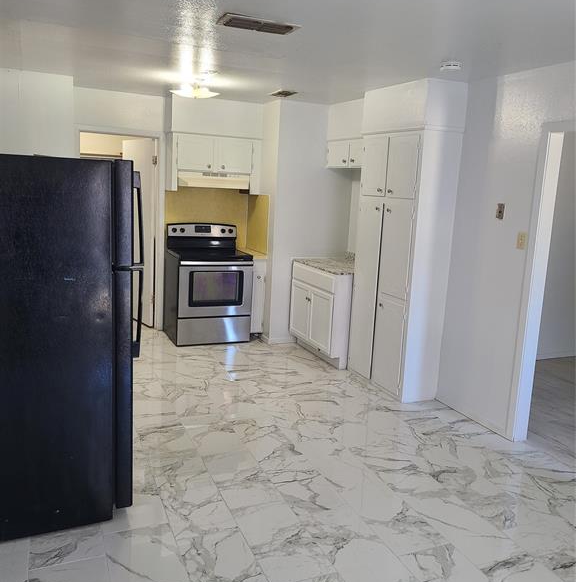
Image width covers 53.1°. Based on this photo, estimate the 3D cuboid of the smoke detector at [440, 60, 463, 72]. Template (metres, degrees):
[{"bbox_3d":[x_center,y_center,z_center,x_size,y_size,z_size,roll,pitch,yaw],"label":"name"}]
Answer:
[{"bbox_3d":[1.004,-1.386,3.546,0.125,0.042,0.125,-2,12,-23],"label":"smoke detector"}]

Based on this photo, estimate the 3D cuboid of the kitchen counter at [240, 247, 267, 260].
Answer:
[{"bbox_3d":[-0.424,-0.408,6.246,0.177,0.044,0.650,-2,12,-23],"label":"kitchen counter"}]

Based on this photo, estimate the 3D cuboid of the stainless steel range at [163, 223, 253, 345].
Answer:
[{"bbox_3d":[-0.840,-0.083,6.052,0.757,1.185,0.685,-2,12,-23],"label":"stainless steel range"}]

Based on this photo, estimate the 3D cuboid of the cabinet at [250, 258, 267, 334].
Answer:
[{"bbox_3d":[-0.449,0.040,6.339,0.175,0.872,0.625,-2,12,-23],"label":"cabinet"}]

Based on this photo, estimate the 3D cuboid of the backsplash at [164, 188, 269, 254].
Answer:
[{"bbox_3d":[-0.760,-0.719,6.041,0.935,0.615,0.635,-2,12,-23],"label":"backsplash"}]

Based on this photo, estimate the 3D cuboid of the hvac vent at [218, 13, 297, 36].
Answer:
[{"bbox_3d":[-0.151,-1.331,2.907,0.398,0.015,0.202,-2,12,-23],"label":"hvac vent"}]

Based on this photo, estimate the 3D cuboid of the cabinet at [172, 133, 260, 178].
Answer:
[{"bbox_3d":[-0.781,-1.400,6.016,0.938,0.380,0.405,-2,12,-23],"label":"cabinet"}]

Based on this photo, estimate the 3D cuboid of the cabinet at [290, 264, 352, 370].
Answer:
[{"bbox_3d":[0.514,0.199,5.716,0.615,0.880,0.935,-2,12,-23],"label":"cabinet"}]

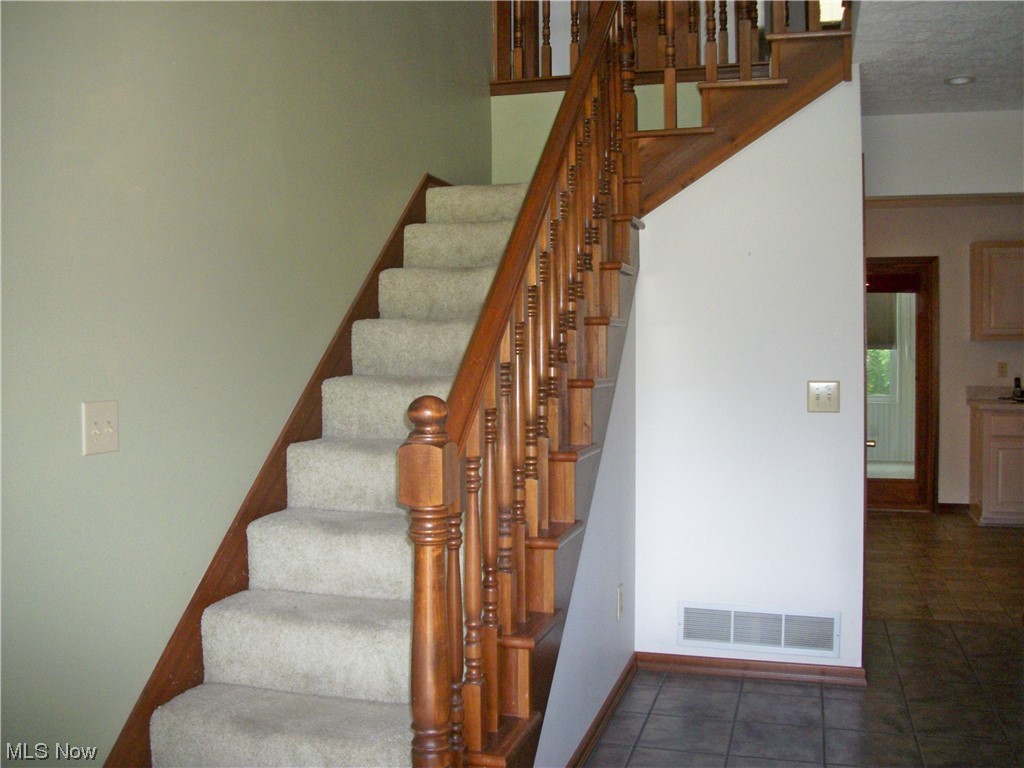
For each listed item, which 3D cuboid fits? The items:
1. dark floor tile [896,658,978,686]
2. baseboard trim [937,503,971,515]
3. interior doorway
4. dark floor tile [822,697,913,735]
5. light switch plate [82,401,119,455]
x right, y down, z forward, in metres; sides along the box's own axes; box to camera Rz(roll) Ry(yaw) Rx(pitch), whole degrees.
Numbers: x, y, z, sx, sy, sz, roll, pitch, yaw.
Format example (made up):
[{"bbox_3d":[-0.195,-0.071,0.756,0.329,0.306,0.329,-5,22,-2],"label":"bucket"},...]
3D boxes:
[{"bbox_3d":[1.706,1.155,3.785,0.297,0.010,0.295,0,2,17],"label":"dark floor tile"},{"bbox_3d":[3.475,0.986,7.389,0.249,0.085,0.017,0,2,17],"label":"baseboard trim"},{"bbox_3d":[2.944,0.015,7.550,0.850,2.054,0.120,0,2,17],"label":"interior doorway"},{"bbox_3d":[1.252,1.176,3.314,0.297,0.010,0.295,0,2,17],"label":"dark floor tile"},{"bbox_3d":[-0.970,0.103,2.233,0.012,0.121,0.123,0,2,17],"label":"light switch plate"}]

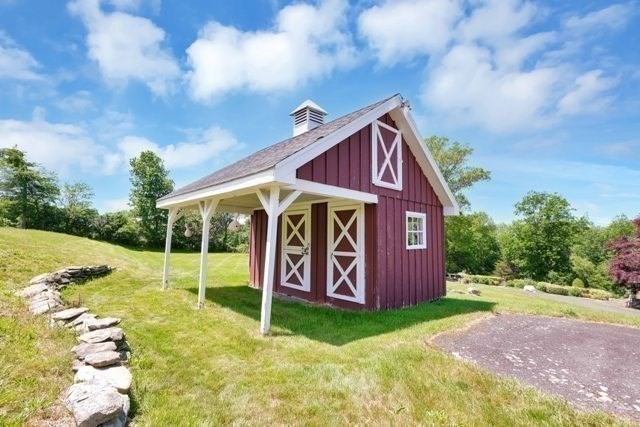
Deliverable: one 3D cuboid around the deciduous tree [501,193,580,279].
[{"bbox_3d":[15.709,1.639,19.000,5.200,6.700,5.200,-3,-5,39],"label":"deciduous tree"}]

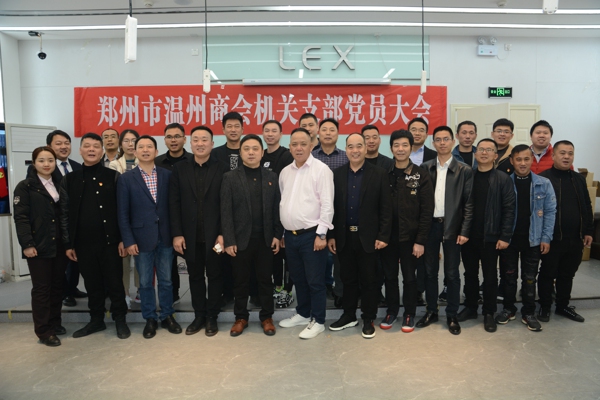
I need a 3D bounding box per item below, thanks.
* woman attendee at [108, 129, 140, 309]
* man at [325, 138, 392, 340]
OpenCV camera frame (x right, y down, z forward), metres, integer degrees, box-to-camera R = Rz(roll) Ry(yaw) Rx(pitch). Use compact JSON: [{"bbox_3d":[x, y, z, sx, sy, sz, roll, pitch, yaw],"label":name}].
[{"bbox_3d":[-1.658,0.171,3.890,0.440,1.714,0.310,-2,5,-18],"label":"woman attendee"},{"bbox_3d":[0.477,0.279,3.261,0.540,1.652,0.360,0,2,20],"label":"man"}]

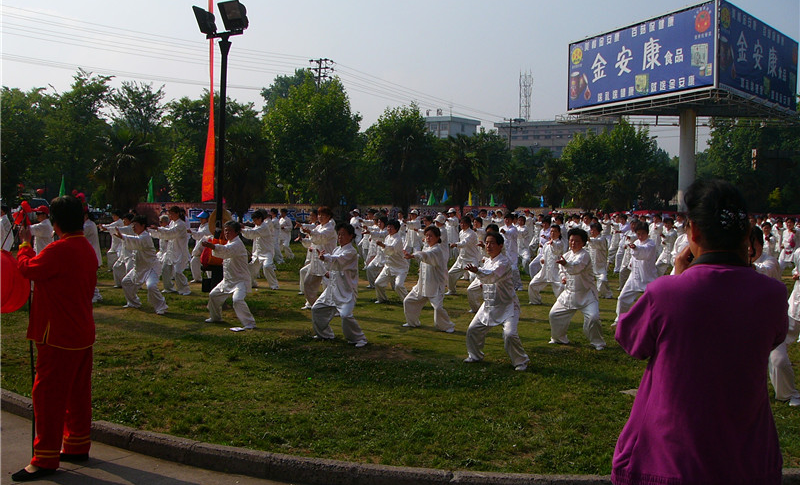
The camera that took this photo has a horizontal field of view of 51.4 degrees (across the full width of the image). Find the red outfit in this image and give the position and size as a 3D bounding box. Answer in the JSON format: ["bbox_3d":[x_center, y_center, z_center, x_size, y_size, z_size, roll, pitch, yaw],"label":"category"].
[{"bbox_3d":[-2.010,0.620,4.880,0.460,1.320,0.470,1,2,15],"label":"red outfit"}]

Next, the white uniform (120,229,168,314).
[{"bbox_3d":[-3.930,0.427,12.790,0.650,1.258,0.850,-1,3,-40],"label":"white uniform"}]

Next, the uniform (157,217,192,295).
[{"bbox_3d":[-3.709,0.214,13.617,0.550,1.248,0.600,-1,3,-34],"label":"uniform"}]

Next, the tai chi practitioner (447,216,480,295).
[{"bbox_3d":[1.214,0.245,15.654,0.750,1.507,0.750,-1,3,-31],"label":"tai chi practitioner"}]

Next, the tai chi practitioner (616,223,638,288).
[{"bbox_3d":[4.193,0.239,15.190,0.680,1.318,0.570,0,3,-25],"label":"tai chi practitioner"}]

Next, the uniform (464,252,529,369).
[{"bbox_3d":[0.936,0.637,8.066,0.580,1.102,0.700,-2,4,-45],"label":"uniform"}]

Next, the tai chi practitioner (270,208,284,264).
[{"bbox_3d":[-3.312,-0.174,22.300,0.620,1.475,0.600,-1,3,-38],"label":"tai chi practitioner"}]

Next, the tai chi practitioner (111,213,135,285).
[{"bbox_3d":[-5.054,0.171,15.200,0.680,1.360,0.600,0,2,-20],"label":"tai chi practitioner"}]

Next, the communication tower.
[{"bbox_3d":[25.658,-29.747,170.000,2.700,10.600,2.700,2,3,30],"label":"communication tower"}]

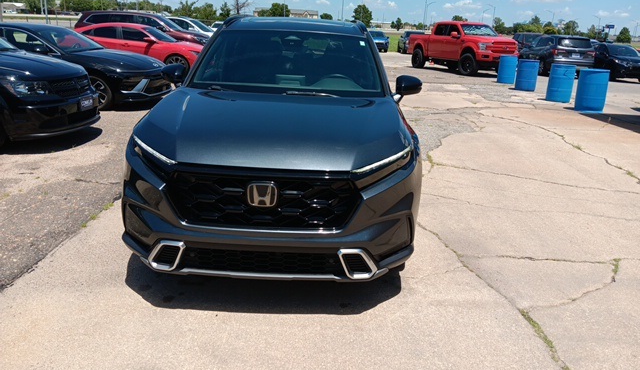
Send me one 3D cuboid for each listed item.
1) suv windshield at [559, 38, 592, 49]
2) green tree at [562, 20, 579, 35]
[{"bbox_3d":[10.829,-5.989,20.374,1.420,0.460,0.200,0,18,-3],"label":"suv windshield"},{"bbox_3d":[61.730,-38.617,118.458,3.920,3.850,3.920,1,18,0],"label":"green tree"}]

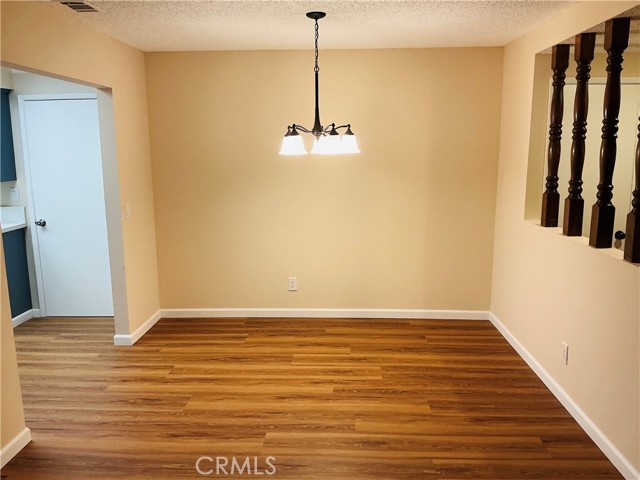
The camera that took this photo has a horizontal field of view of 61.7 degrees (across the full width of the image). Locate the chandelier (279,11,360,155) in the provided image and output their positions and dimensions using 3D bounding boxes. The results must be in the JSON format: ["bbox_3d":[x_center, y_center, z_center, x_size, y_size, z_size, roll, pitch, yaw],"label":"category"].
[{"bbox_3d":[-0.006,-1.015,3.538,0.555,0.891,0.560,0,10,2],"label":"chandelier"}]

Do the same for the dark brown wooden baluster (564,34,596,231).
[{"bbox_3d":[1.604,-0.630,3.331,0.081,1.220,0.081,0,10,2],"label":"dark brown wooden baluster"}]

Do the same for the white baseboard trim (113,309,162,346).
[{"bbox_3d":[-1.605,0.764,4.751,0.160,0.088,0.745,0,10,2],"label":"white baseboard trim"}]

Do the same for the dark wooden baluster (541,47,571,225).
[{"bbox_3d":[1.618,-0.691,3.691,0.081,1.220,0.081,0,10,2],"label":"dark wooden baluster"}]

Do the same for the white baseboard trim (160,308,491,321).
[{"bbox_3d":[0.035,0.705,5.056,3.118,0.087,0.015,0,10,2],"label":"white baseboard trim"}]

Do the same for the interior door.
[{"bbox_3d":[-2.284,-0.269,5.014,0.770,2.040,0.050,0,10,2],"label":"interior door"}]

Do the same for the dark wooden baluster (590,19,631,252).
[{"bbox_3d":[1.589,-0.565,2.949,0.081,1.220,0.081,0,10,2],"label":"dark wooden baluster"}]

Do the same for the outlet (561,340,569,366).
[{"bbox_3d":[1.522,0.709,3.346,0.012,0.119,0.073,0,10,2],"label":"outlet"}]

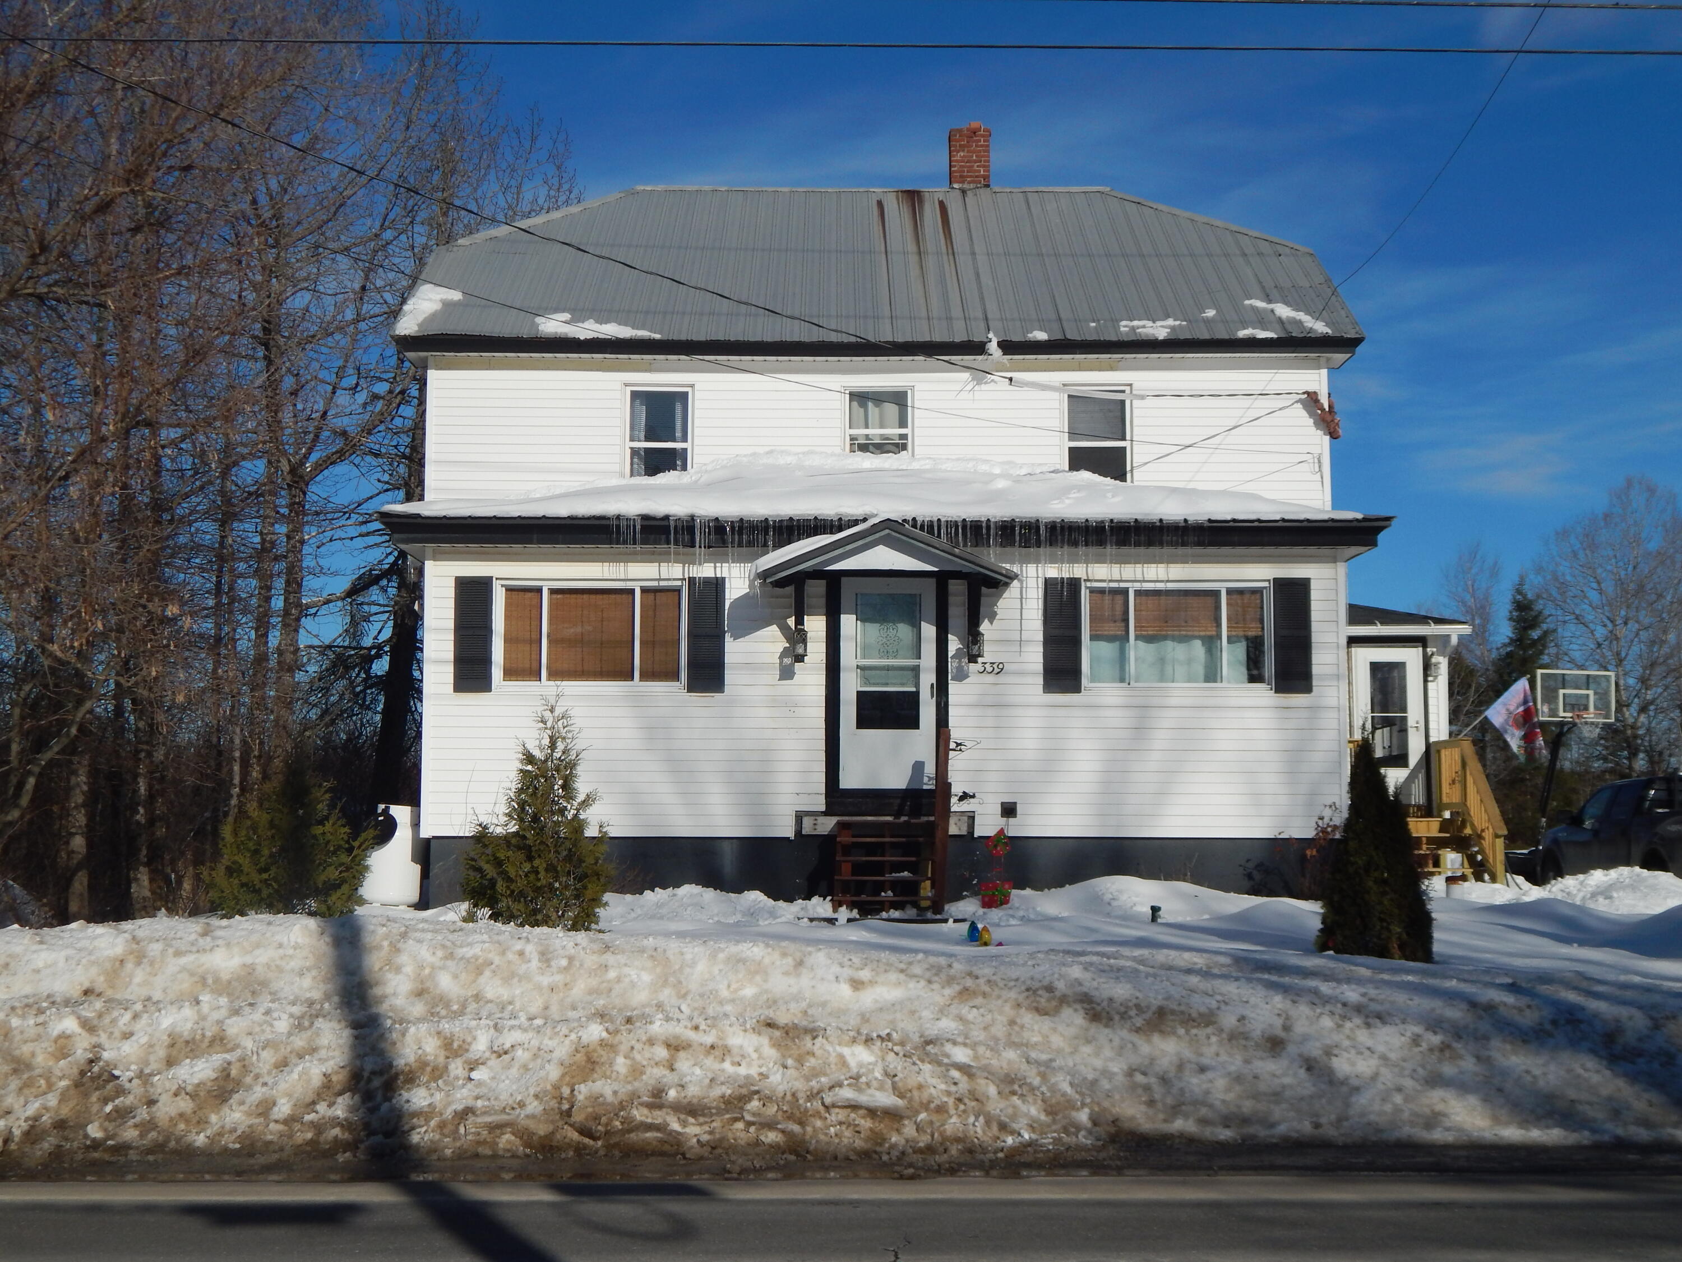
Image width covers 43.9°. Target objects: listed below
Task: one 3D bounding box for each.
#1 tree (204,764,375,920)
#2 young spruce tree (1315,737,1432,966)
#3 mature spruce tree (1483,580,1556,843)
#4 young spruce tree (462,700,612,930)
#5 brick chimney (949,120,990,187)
[{"bbox_3d":[-3.222,1.249,12.300,1.006,0.959,1.000,0,-5,0],"label":"tree"},{"bbox_3d":[3.319,1.378,13.000,0.728,1.439,0.730,0,-5,0],"label":"young spruce tree"},{"bbox_3d":[18.226,2.096,56.000,2.043,7.185,2.200,0,-5,0],"label":"mature spruce tree"},{"bbox_3d":[-1.864,1.143,12.800,0.918,1.473,0.920,0,-5,0],"label":"young spruce tree"},{"bbox_3d":[1.689,-6.221,27.400,0.534,0.913,0.500,0,-5,0],"label":"brick chimney"}]

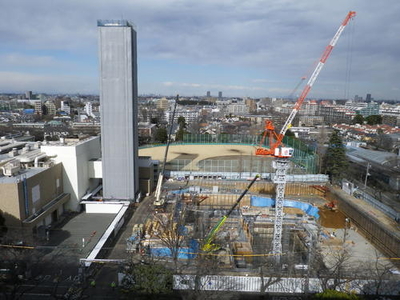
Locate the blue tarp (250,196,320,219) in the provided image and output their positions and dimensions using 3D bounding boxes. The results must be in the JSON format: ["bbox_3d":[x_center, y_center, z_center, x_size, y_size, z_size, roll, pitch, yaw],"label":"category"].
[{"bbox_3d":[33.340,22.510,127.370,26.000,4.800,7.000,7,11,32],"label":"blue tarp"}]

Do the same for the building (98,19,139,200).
[{"bbox_3d":[-26.980,-12.140,109.890,10.700,59.400,8.200,1,9,2],"label":"building"}]

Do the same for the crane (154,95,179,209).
[{"bbox_3d":[-10.990,0.020,107.720,3.400,36.600,15.500,5,10,24],"label":"crane"}]

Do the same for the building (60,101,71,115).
[{"bbox_3d":[-228.940,-70.090,551.520,14.000,24.500,14.000,-2,10,-14],"label":"building"}]

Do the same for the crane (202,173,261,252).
[{"bbox_3d":[9.100,17.860,91.150,20.600,20.400,3.600,-6,12,-35],"label":"crane"}]

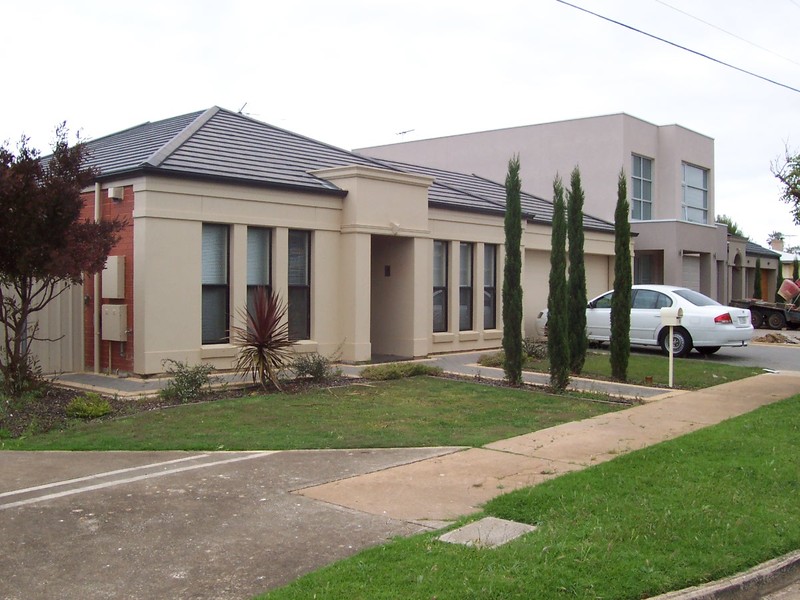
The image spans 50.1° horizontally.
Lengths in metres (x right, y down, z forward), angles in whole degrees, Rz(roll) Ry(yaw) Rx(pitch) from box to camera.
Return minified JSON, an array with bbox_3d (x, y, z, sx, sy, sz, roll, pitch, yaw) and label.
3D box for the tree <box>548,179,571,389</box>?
[{"bbox_3d":[2.254,-0.249,12.006,0.330,3.000,0.330,0,1,0],"label":"tree"}]

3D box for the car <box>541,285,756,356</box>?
[{"bbox_3d":[5.300,0.420,19.170,4.920,1.450,1.870,1,1,41],"label":"car"}]

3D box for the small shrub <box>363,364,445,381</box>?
[{"bbox_3d":[0.025,1.102,13.629,1.270,0.220,0.750,0,1,-25],"label":"small shrub"}]

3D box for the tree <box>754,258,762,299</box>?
[{"bbox_3d":[14.457,-0.374,34.512,0.350,2.600,0.350,0,1,0],"label":"tree"}]

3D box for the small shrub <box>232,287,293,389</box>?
[{"bbox_3d":[-1.971,0.510,12.289,0.880,1.440,0.920,1,1,0],"label":"small shrub"}]

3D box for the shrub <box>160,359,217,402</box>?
[{"bbox_3d":[-2.485,0.913,10.048,0.660,0.480,0.600,0,1,0],"label":"shrub"}]

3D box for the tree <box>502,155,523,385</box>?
[{"bbox_3d":[1.726,-0.453,12.972,0.310,3.430,0.310,1,1,0],"label":"tree"}]

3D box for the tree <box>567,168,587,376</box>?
[{"bbox_3d":[2.907,-0.491,13.984,0.350,3.380,0.350,0,1,0],"label":"tree"}]

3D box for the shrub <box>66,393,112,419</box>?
[{"bbox_3d":[-3.188,1.052,8.779,0.470,0.250,0.420,0,1,0],"label":"shrub"}]

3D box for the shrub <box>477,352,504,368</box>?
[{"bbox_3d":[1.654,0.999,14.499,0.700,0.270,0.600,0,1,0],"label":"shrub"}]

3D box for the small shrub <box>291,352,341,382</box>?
[{"bbox_3d":[-1.320,0.986,13.218,0.740,0.440,0.650,0,1,-6],"label":"small shrub"}]

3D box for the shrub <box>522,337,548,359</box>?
[{"bbox_3d":[2.600,0.885,16.398,0.600,0.420,0.550,0,1,0],"label":"shrub"}]

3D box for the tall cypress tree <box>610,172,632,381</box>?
[{"bbox_3d":[3.584,-0.389,13.751,0.340,3.340,0.340,1,1,42],"label":"tall cypress tree"}]

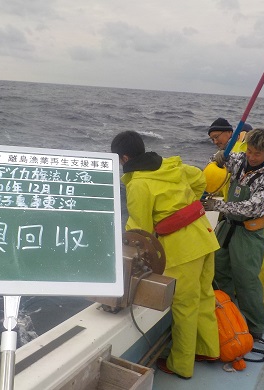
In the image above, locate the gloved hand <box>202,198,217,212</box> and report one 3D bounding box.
[{"bbox_3d":[0.528,0.072,3.070,0.160,0.100,0.100,0,14,-17],"label":"gloved hand"}]

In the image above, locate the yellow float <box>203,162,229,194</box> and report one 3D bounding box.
[{"bbox_3d":[0.584,-0.113,3.170,0.190,0.230,0.190,31,13,23],"label":"yellow float"}]

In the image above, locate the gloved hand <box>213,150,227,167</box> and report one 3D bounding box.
[{"bbox_3d":[0.621,-0.259,3.196,0.100,0.130,0.110,13,16,36],"label":"gloved hand"}]

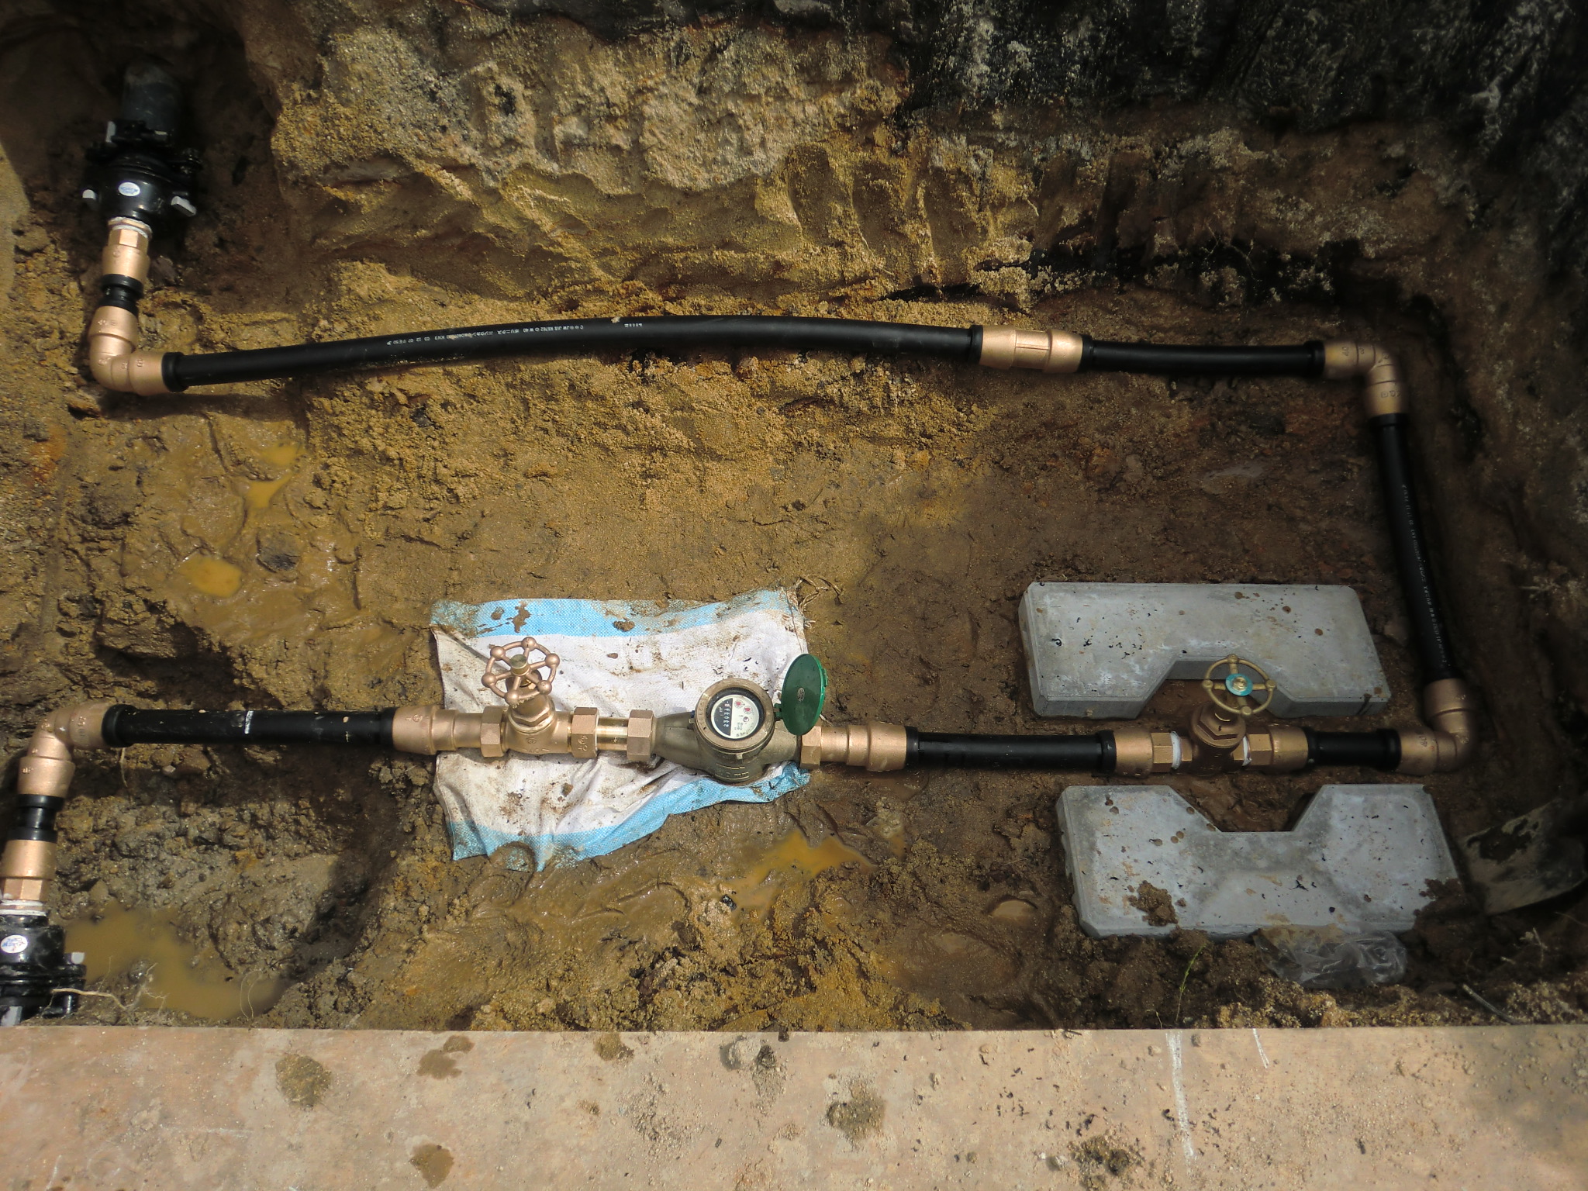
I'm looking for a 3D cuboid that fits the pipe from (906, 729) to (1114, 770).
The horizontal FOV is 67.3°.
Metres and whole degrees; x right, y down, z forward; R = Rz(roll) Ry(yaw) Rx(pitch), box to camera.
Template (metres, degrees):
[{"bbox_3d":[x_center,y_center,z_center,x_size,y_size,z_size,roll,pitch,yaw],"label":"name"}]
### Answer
[{"bbox_3d":[0.301,0.219,1.684,0.289,0.056,0.056,1,58,0],"label":"pipe"}]

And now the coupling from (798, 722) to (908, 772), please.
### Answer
[{"bbox_3d":[0.084,0.213,1.690,0.149,0.070,0.070,1,58,0],"label":"coupling"}]

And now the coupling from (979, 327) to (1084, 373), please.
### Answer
[{"bbox_3d":[0.393,-0.411,2.000,0.170,0.070,0.070,4,58,1],"label":"coupling"}]

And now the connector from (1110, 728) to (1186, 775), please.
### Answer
[{"bbox_3d":[0.490,0.221,1.684,0.100,0.070,0.070,1,58,0],"label":"connector"}]

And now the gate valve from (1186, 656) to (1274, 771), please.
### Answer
[{"bbox_3d":[0.591,0.177,1.632,0.105,0.205,0.098,-1,58,1],"label":"gate valve"}]

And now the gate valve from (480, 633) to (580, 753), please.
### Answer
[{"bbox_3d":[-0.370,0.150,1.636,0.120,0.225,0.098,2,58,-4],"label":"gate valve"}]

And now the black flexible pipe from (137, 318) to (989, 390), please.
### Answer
[{"bbox_3d":[-0.352,-0.405,1.975,1.330,0.065,0.095,-2,58,-3],"label":"black flexible pipe"}]

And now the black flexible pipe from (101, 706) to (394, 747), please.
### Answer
[{"bbox_3d":[-0.766,0.187,1.700,0.410,0.056,0.056,1,58,0],"label":"black flexible pipe"}]

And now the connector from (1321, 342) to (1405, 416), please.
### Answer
[{"bbox_3d":[0.972,-0.373,2.018,0.140,0.075,0.145,3,67,2],"label":"connector"}]

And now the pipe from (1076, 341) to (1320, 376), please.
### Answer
[{"bbox_3d":[0.685,-0.401,2.020,0.410,0.055,0.055,1,58,-1],"label":"pipe"}]

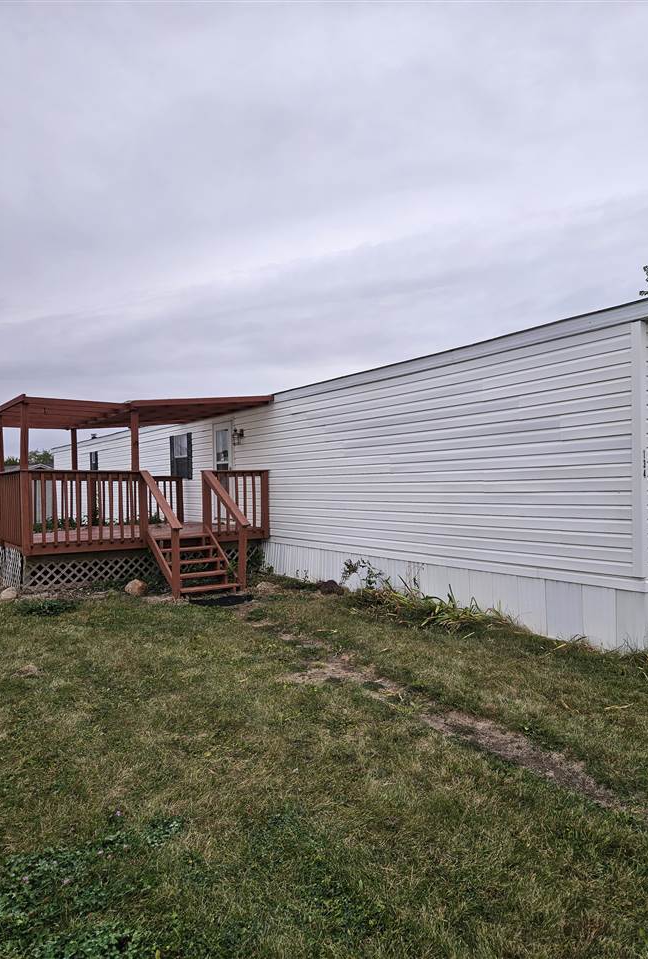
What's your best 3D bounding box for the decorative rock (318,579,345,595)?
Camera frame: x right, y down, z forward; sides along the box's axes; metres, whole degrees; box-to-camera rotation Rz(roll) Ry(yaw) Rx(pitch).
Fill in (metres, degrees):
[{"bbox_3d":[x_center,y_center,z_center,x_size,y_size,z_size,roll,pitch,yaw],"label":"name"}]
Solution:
[{"bbox_3d":[0.096,1.491,8.829,0.290,0.193,0.387,-1,-1,-34],"label":"decorative rock"}]

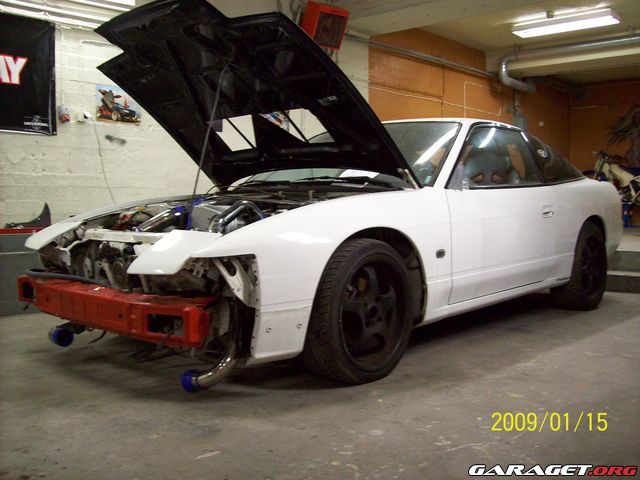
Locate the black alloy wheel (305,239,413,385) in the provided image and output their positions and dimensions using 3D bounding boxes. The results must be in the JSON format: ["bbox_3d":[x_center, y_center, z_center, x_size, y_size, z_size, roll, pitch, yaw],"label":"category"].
[{"bbox_3d":[0.149,0.288,2.788,0.215,0.605,0.605,4,5,38],"label":"black alloy wheel"}]

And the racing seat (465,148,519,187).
[{"bbox_3d":[0.907,-0.148,4.136,0.530,0.870,0.660,4,5,42],"label":"racing seat"}]

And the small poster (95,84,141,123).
[{"bbox_3d":[-1.718,-1.159,5.675,0.010,0.302,0.425,4,5,42],"label":"small poster"}]

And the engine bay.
[{"bbox_3d":[-0.500,-0.036,3.148,1.360,0.430,1.130,4,5,42],"label":"engine bay"}]

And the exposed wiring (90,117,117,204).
[{"bbox_3d":[-1.792,-0.667,5.574,0.050,0.750,0.240,4,5,42],"label":"exposed wiring"}]

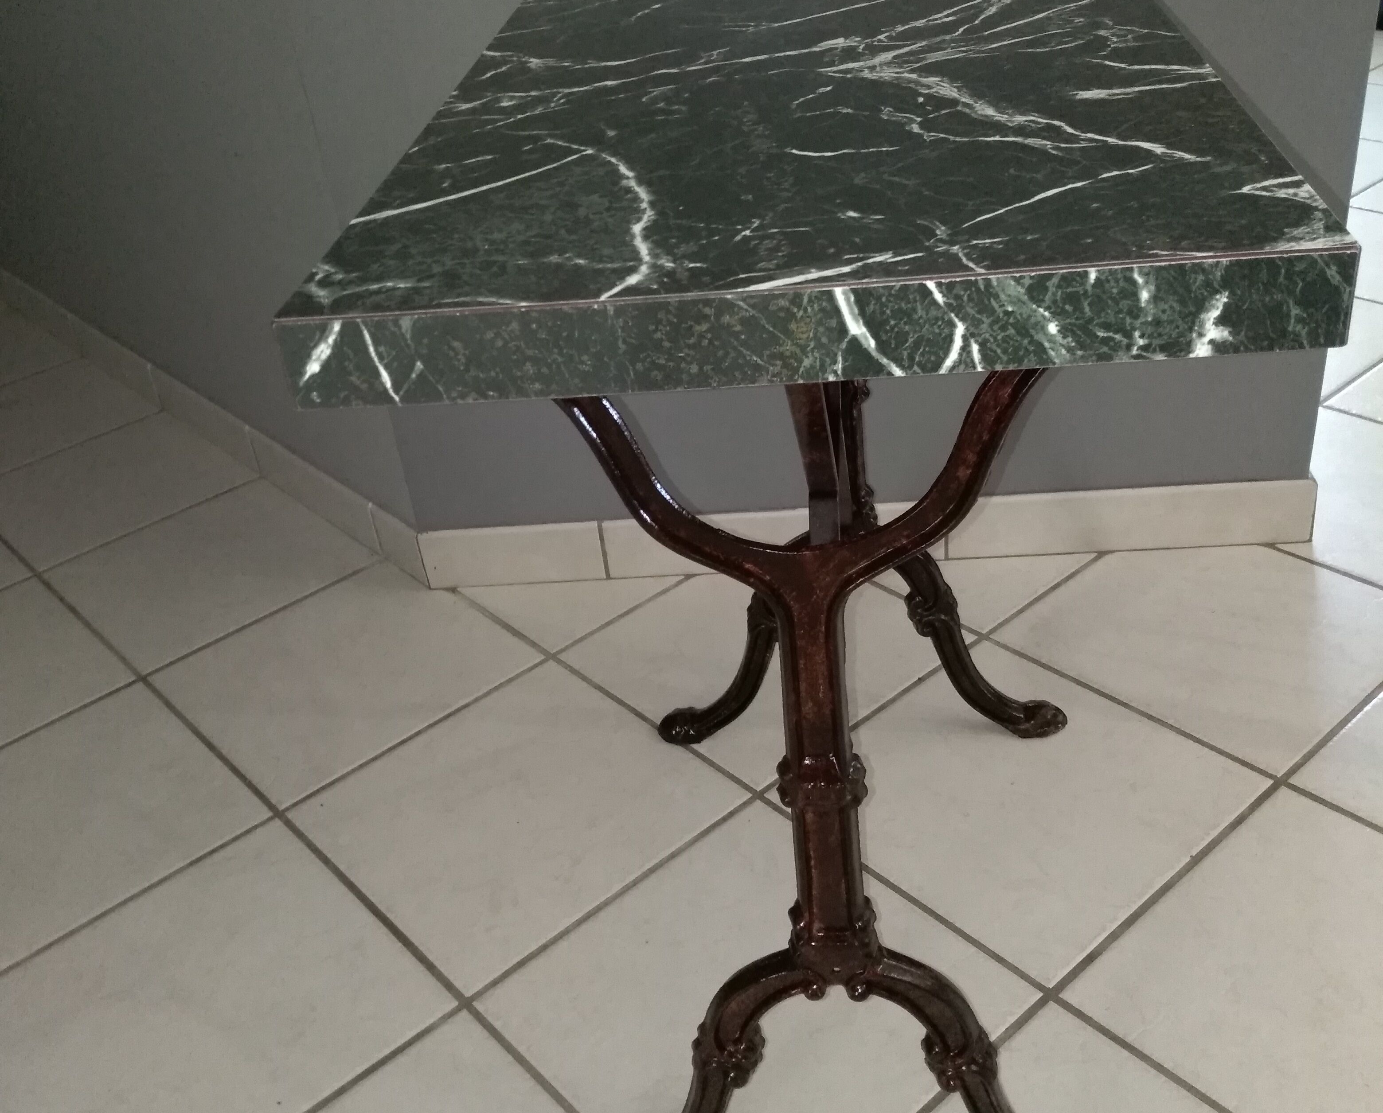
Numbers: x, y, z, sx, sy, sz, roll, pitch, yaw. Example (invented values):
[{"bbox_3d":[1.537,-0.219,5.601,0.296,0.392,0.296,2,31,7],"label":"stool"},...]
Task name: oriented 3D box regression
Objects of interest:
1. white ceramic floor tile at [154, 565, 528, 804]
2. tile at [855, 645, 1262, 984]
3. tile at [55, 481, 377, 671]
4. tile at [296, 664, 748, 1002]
[{"bbox_3d":[-0.398,0.131,1.596,0.334,0.010,0.334,-30,39,-31],"label":"white ceramic floor tile"},{"bbox_3d":[0.304,0.223,1.318,0.334,0.010,0.334,-30,39,-31],"label":"tile"},{"bbox_3d":[-0.627,0.016,1.819,0.320,0.010,0.334,-30,39,-31],"label":"tile"},{"bbox_3d":[-0.174,0.249,1.369,0.334,0.010,0.334,-30,39,-31],"label":"tile"}]

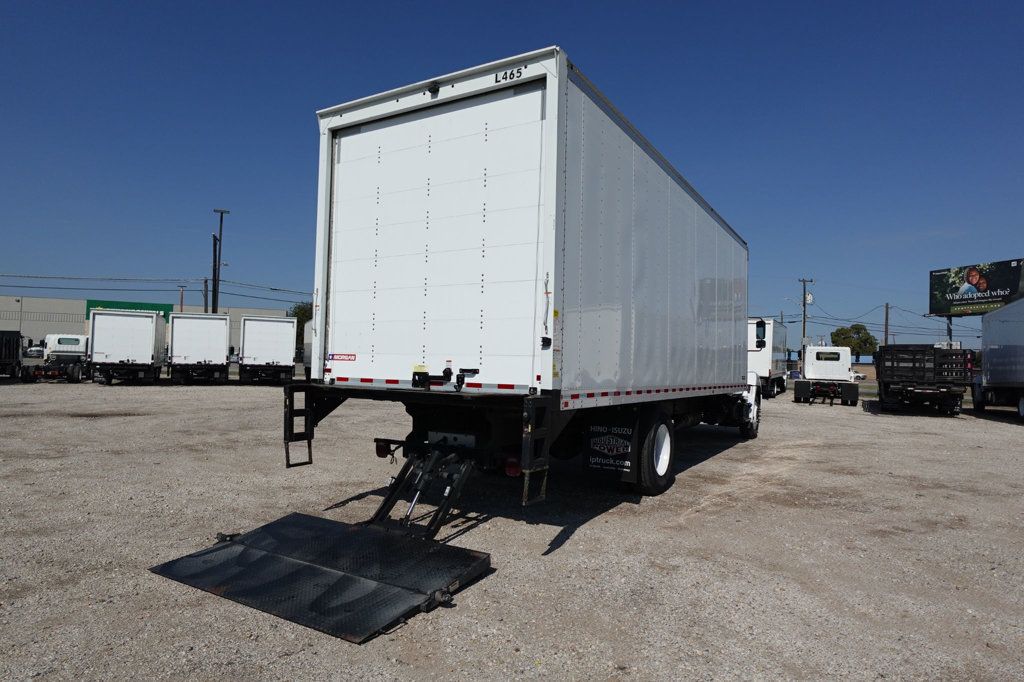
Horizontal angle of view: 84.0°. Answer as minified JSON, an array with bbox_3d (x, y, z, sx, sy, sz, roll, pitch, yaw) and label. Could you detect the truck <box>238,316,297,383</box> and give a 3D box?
[{"bbox_3d":[-13.236,0.439,30.621,2.450,3.050,7.000,2,-1,-26],"label":"truck"}]

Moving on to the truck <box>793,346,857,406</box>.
[{"bbox_3d":[13.841,1.404,24.939,2.250,2.300,7.200,0,-2,30],"label":"truck"}]

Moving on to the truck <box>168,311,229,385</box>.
[{"bbox_3d":[-15.716,0.378,28.985,2.450,3.100,7.000,2,-1,-27],"label":"truck"}]

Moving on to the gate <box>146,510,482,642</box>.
[{"bbox_3d":[-1.363,1.573,4.105,2.080,0.140,1.300,0,-2,33],"label":"gate"}]

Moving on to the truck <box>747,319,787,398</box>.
[{"bbox_3d":[11.318,0.906,26.629,2.460,3.250,8.400,0,-2,30],"label":"truck"}]

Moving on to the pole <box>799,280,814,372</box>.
[{"bbox_3d":[32.052,-1.363,62.000,1.600,10.902,0.500,1,-1,0],"label":"pole"}]

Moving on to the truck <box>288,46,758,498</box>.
[{"bbox_3d":[1.817,-0.065,9.032,2.580,3.880,10.400,0,-2,33],"label":"truck"}]

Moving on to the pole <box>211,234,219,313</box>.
[{"bbox_3d":[-21.688,-2.846,41.500,0.400,9.851,0.400,1,-1,0],"label":"pole"}]

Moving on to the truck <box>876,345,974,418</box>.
[{"bbox_3d":[15.512,1.347,22.066,2.450,2.450,7.800,0,-2,30],"label":"truck"}]

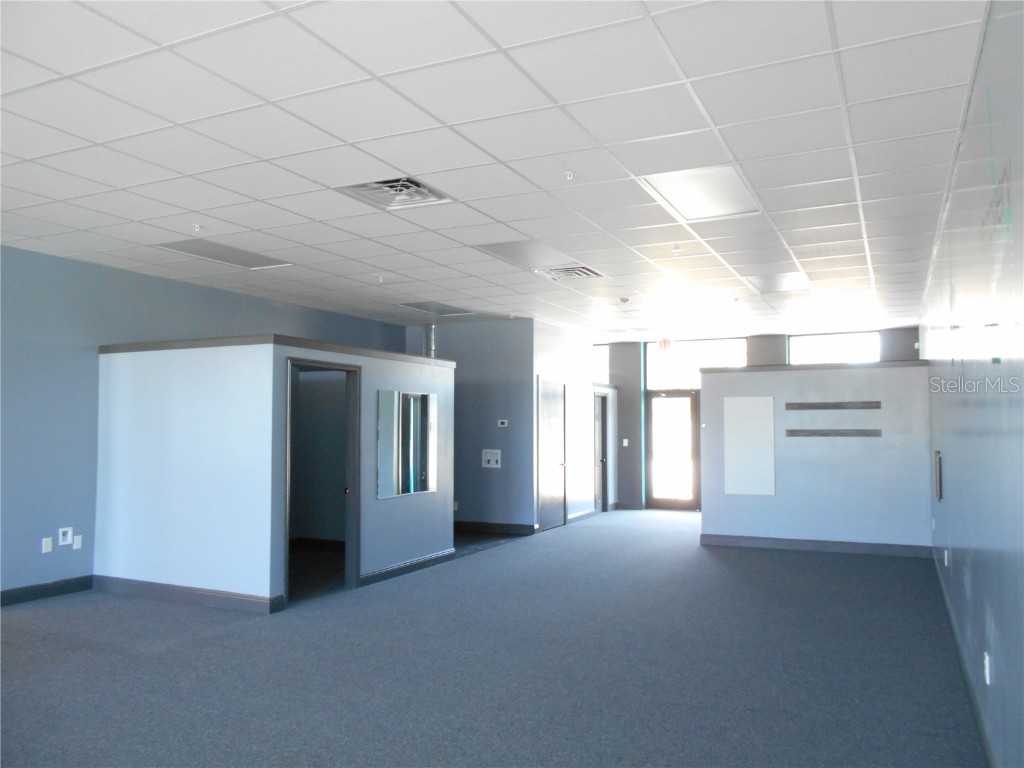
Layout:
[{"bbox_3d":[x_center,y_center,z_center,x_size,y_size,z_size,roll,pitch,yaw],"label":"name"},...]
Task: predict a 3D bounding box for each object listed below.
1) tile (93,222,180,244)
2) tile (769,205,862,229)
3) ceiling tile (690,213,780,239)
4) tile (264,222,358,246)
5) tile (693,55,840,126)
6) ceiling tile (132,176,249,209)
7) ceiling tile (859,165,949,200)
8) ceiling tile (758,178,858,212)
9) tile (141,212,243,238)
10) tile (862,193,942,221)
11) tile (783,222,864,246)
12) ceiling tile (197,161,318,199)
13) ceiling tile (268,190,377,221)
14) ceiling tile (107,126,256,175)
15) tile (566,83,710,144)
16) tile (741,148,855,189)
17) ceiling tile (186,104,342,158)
[{"bbox_3d":[-2.951,-1.212,6.164,0.600,0.020,0.600,-1,-3,26],"label":"tile"},{"bbox_3d":[2.262,-1.245,5.735,0.605,0.020,0.605,-1,-3,26],"label":"tile"},{"bbox_3d":[1.707,-1.233,6.003,0.605,0.020,0.605,-1,-3,26],"label":"ceiling tile"},{"bbox_3d":[-1.593,-1.206,6.163,0.600,0.020,0.600,-1,-3,26],"label":"tile"},{"bbox_3d":[1.190,-1.340,3.520,0.605,0.020,0.605,-1,-3,26],"label":"tile"},{"bbox_3d":[-2.136,-1.269,5.126,0.605,0.020,0.605,-1,-3,26],"label":"ceiling tile"},{"bbox_3d":[2.467,-1.255,4.843,0.510,0.020,0.600,-1,-3,26],"label":"ceiling tile"},{"bbox_3d":[1.963,-1.250,5.114,0.600,0.020,0.600,-1,-3,26],"label":"ceiling tile"},{"bbox_3d":[-2.422,-1.234,5.947,0.605,0.020,0.605,-1,-3,26],"label":"tile"},{"bbox_3d":[2.728,-1.228,5.378,0.510,0.020,0.600,-1,-3,26],"label":"tile"},{"bbox_3d":[2.492,-1.197,6.193,0.600,0.020,0.600,-1,-3,26],"label":"tile"},{"bbox_3d":[-1.577,-1.277,4.835,0.605,0.020,0.605,-1,-3,26],"label":"ceiling tile"},{"bbox_3d":[-1.306,-1.245,5.361,0.600,0.020,0.600,-1,-3,26],"label":"ceiling tile"},{"bbox_3d":[-1.831,-1.301,4.292,0.600,0.020,0.600,-1,-3,26],"label":"ceiling tile"},{"bbox_3d":[0.623,-1.319,3.762,0.600,0.020,0.600,-1,-3,26],"label":"tile"},{"bbox_3d":[1.720,-1.285,4.598,0.605,0.020,0.605,-1,-3,26],"label":"tile"},{"bbox_3d":[-1.286,-1.311,4.013,0.605,0.020,0.605,-1,-3,26],"label":"ceiling tile"}]

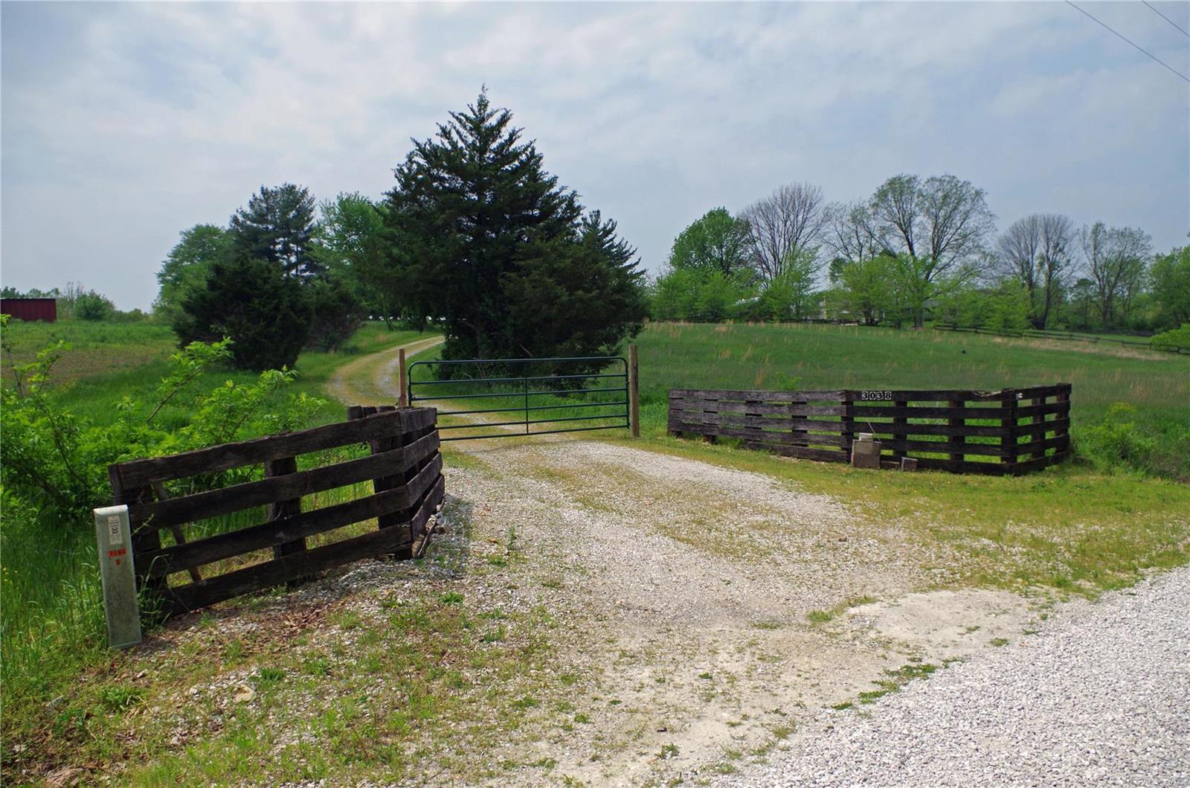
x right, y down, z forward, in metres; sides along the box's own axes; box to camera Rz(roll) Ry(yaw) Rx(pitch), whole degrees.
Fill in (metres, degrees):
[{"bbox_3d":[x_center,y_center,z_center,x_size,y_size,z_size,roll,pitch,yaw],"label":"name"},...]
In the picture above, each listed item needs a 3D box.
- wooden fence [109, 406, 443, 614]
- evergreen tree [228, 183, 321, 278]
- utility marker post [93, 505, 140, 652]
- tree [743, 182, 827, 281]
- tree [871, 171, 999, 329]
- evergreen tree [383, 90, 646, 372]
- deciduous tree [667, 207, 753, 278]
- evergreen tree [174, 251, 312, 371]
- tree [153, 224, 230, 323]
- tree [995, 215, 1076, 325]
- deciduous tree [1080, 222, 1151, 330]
[{"bbox_3d":[-1.621,0.642,6.527,1.106,0.980,3.472,1,6,22],"label":"wooden fence"},{"bbox_3d":[-26.652,-11.518,74.000,6.970,11.686,6.621,-3,6,-20],"label":"evergreen tree"},{"bbox_3d":[-2.394,0.905,4.462,0.150,0.700,0.100,-7,7,-33],"label":"utility marker post"},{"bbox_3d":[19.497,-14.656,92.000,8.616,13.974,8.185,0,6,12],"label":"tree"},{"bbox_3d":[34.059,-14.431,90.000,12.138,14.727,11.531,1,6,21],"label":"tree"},{"bbox_3d":[-2.424,-4.894,27.000,7.385,8.170,6.646,-2,6,-5],"label":"evergreen tree"},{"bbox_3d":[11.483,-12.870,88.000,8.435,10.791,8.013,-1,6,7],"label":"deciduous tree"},{"bbox_3d":[-12.430,-2.929,31.500,4.486,4.096,4.261,-4,6,-21],"label":"evergreen tree"},{"bbox_3d":[-32.358,-9.627,72.000,5.847,8.051,5.555,-4,6,-24],"label":"tree"},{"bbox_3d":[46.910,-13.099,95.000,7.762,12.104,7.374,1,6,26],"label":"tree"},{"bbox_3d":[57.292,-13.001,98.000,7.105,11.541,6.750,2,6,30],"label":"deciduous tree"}]

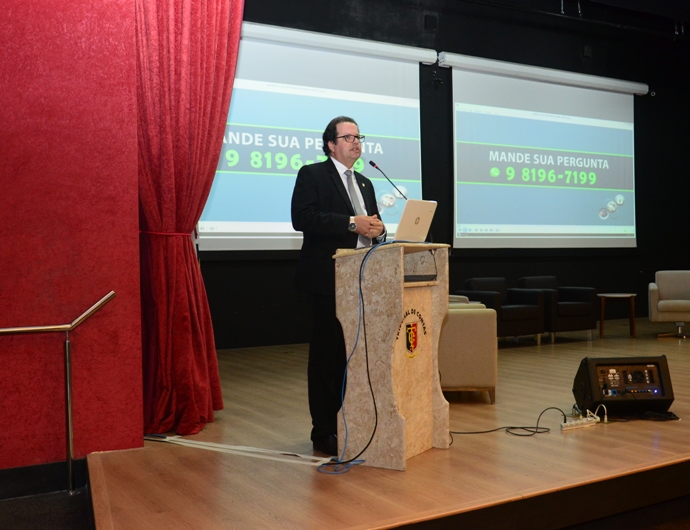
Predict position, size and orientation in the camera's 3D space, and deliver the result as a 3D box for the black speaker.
[{"bbox_3d":[1.806,0.769,5.205,0.543,0.365,0.345,-1,0,-7],"label":"black speaker"}]

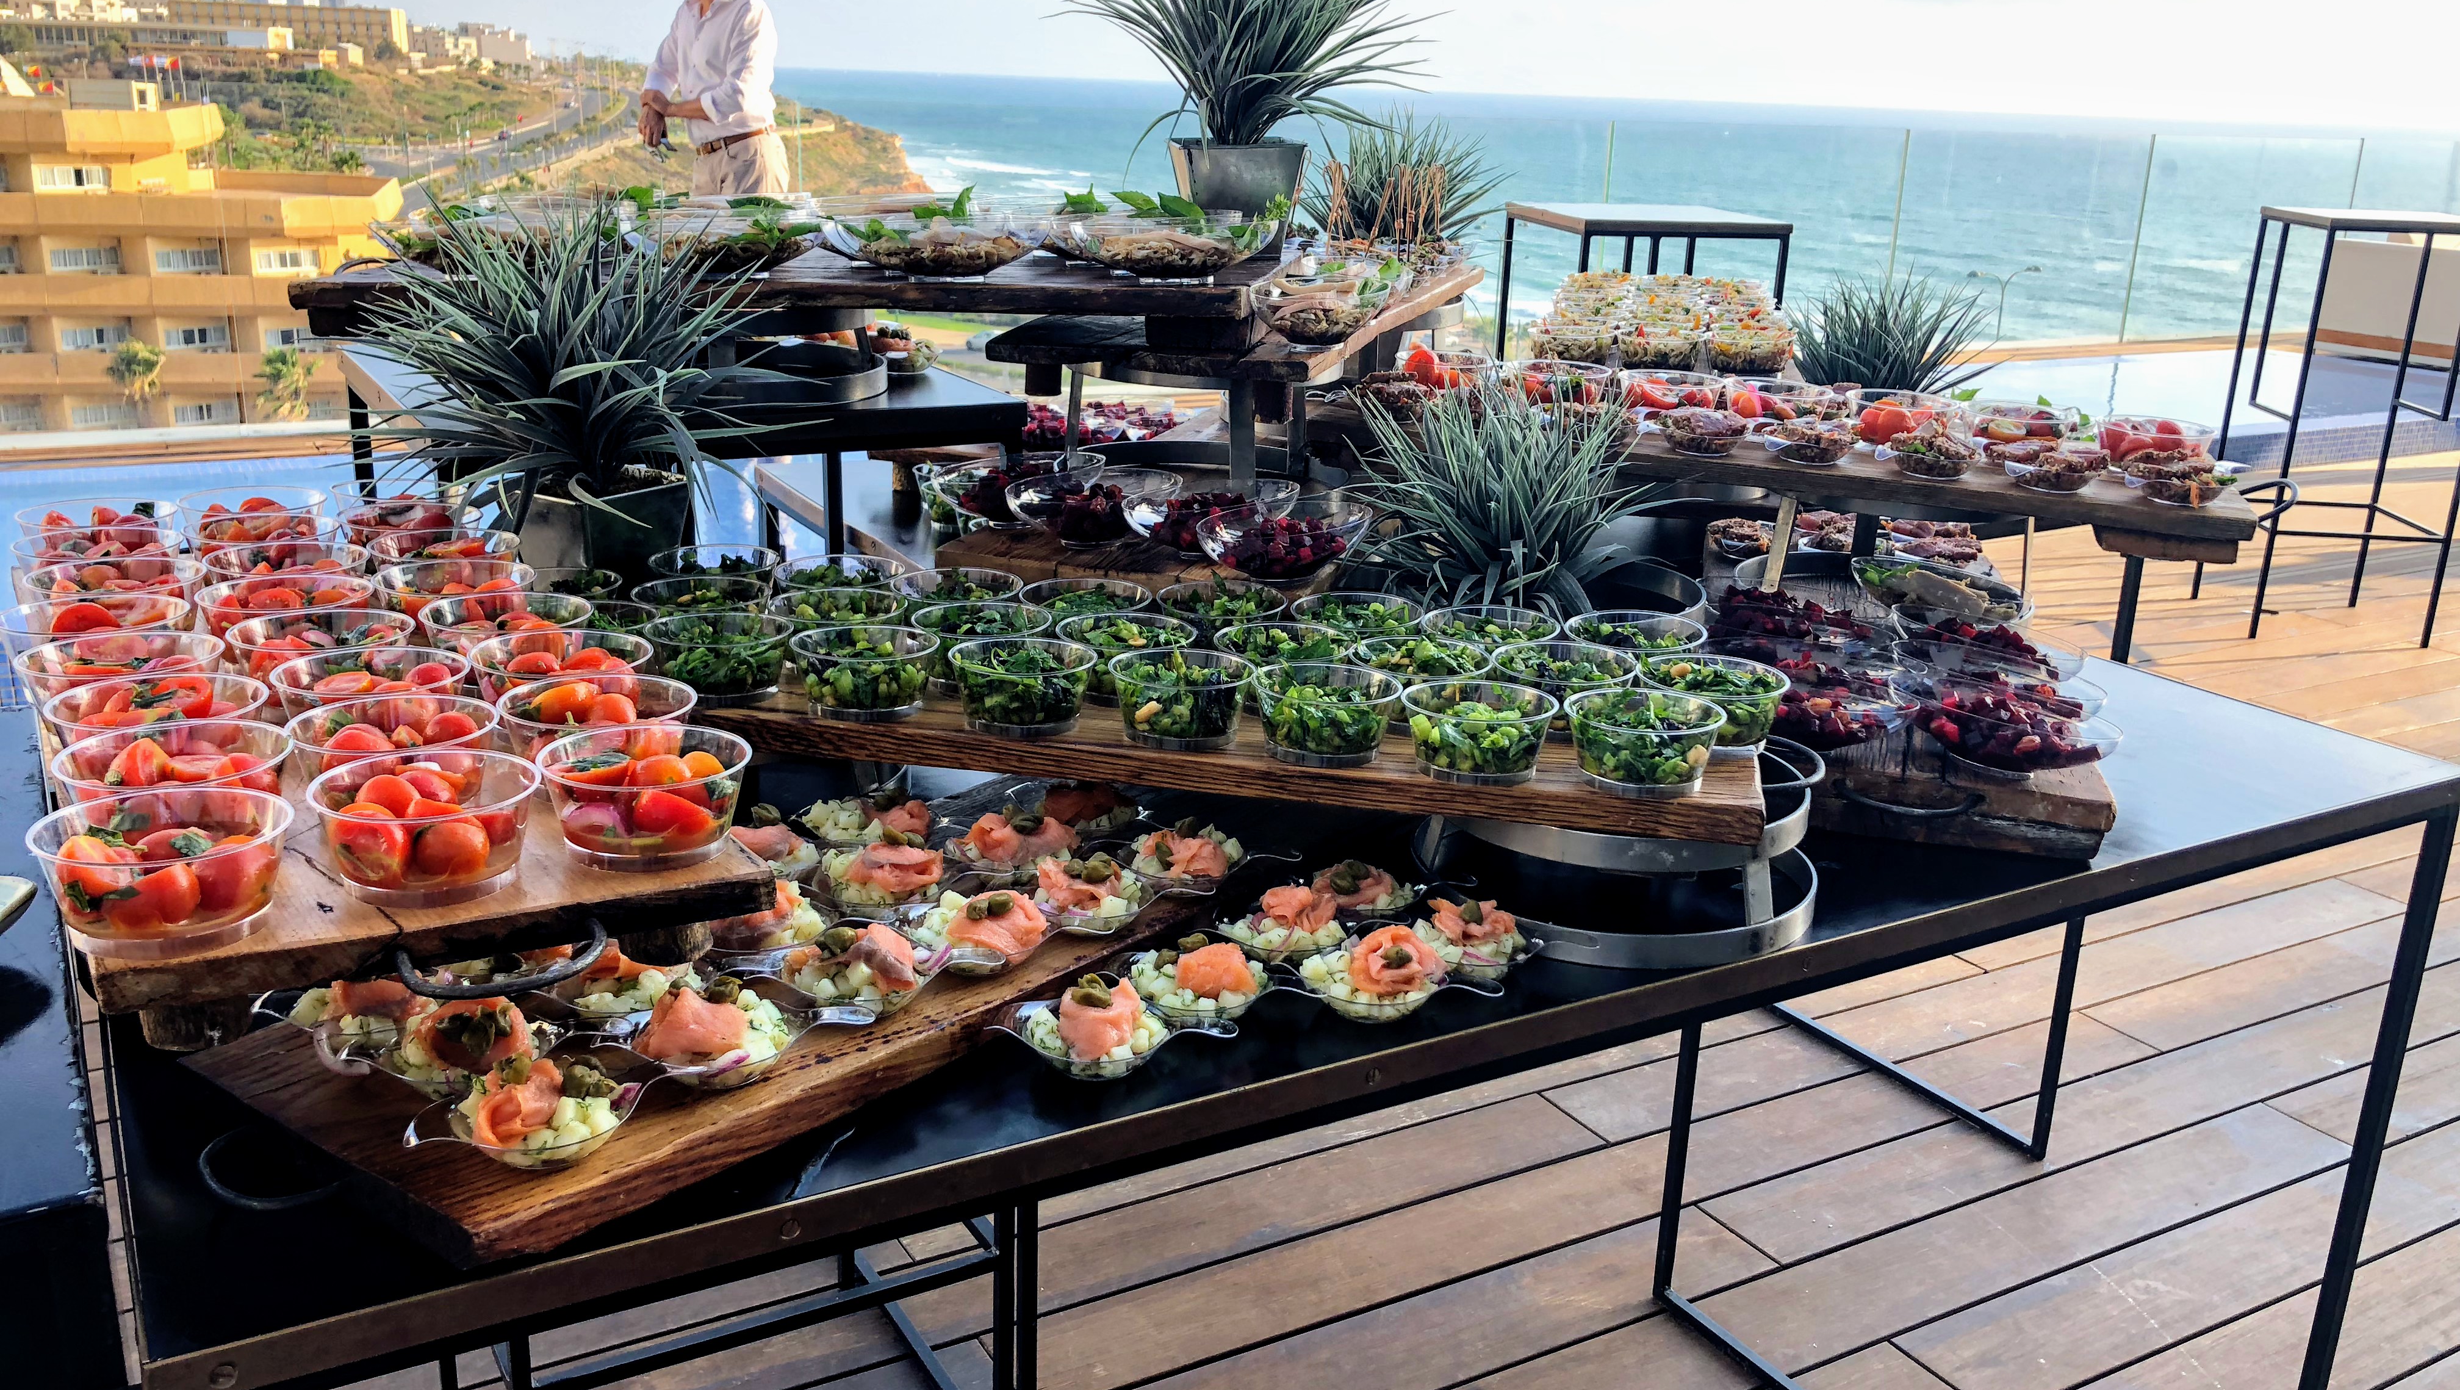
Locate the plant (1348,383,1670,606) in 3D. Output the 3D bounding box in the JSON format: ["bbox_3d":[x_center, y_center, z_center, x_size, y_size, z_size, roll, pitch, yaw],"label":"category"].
[{"bbox_3d":[0.225,-0.122,1.558,0.260,0.248,0.260,2,17,0],"label":"plant"}]

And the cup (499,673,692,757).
[{"bbox_3d":[-0.310,0.024,0.983,0.094,0.042,0.094,2,17,-1],"label":"cup"}]

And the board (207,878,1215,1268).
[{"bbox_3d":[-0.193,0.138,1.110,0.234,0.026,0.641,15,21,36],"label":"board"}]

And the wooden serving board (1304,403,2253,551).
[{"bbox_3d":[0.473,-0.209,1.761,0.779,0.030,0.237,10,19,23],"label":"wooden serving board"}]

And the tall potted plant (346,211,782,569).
[{"bbox_3d":[-0.474,-0.209,1.420,0.320,0.287,0.320,2,17,0],"label":"tall potted plant"}]

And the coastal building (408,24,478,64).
[{"bbox_3d":[-185.885,-153.883,470.000,14.000,9.500,15.000,13,20,30],"label":"coastal building"}]

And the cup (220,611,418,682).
[{"bbox_3d":[-0.476,-0.015,1.048,0.090,0.040,0.090,2,17,-1],"label":"cup"}]

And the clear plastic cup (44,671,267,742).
[{"bbox_3d":[-0.489,0.022,0.915,0.090,0.040,0.090,2,17,-1],"label":"clear plastic cup"}]

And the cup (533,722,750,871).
[{"bbox_3d":[-0.256,0.046,0.875,0.090,0.040,0.090,2,17,-1],"label":"cup"}]

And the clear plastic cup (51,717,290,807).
[{"bbox_3d":[-0.446,0.043,0.848,0.090,0.040,0.090,2,17,-1],"label":"clear plastic cup"}]

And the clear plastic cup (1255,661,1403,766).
[{"bbox_3d":[0.057,0.013,1.187,0.090,0.040,0.090,2,17,0],"label":"clear plastic cup"}]

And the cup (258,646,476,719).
[{"bbox_3d":[-0.420,0.007,0.979,0.090,0.040,0.090,2,17,-1],"label":"cup"}]

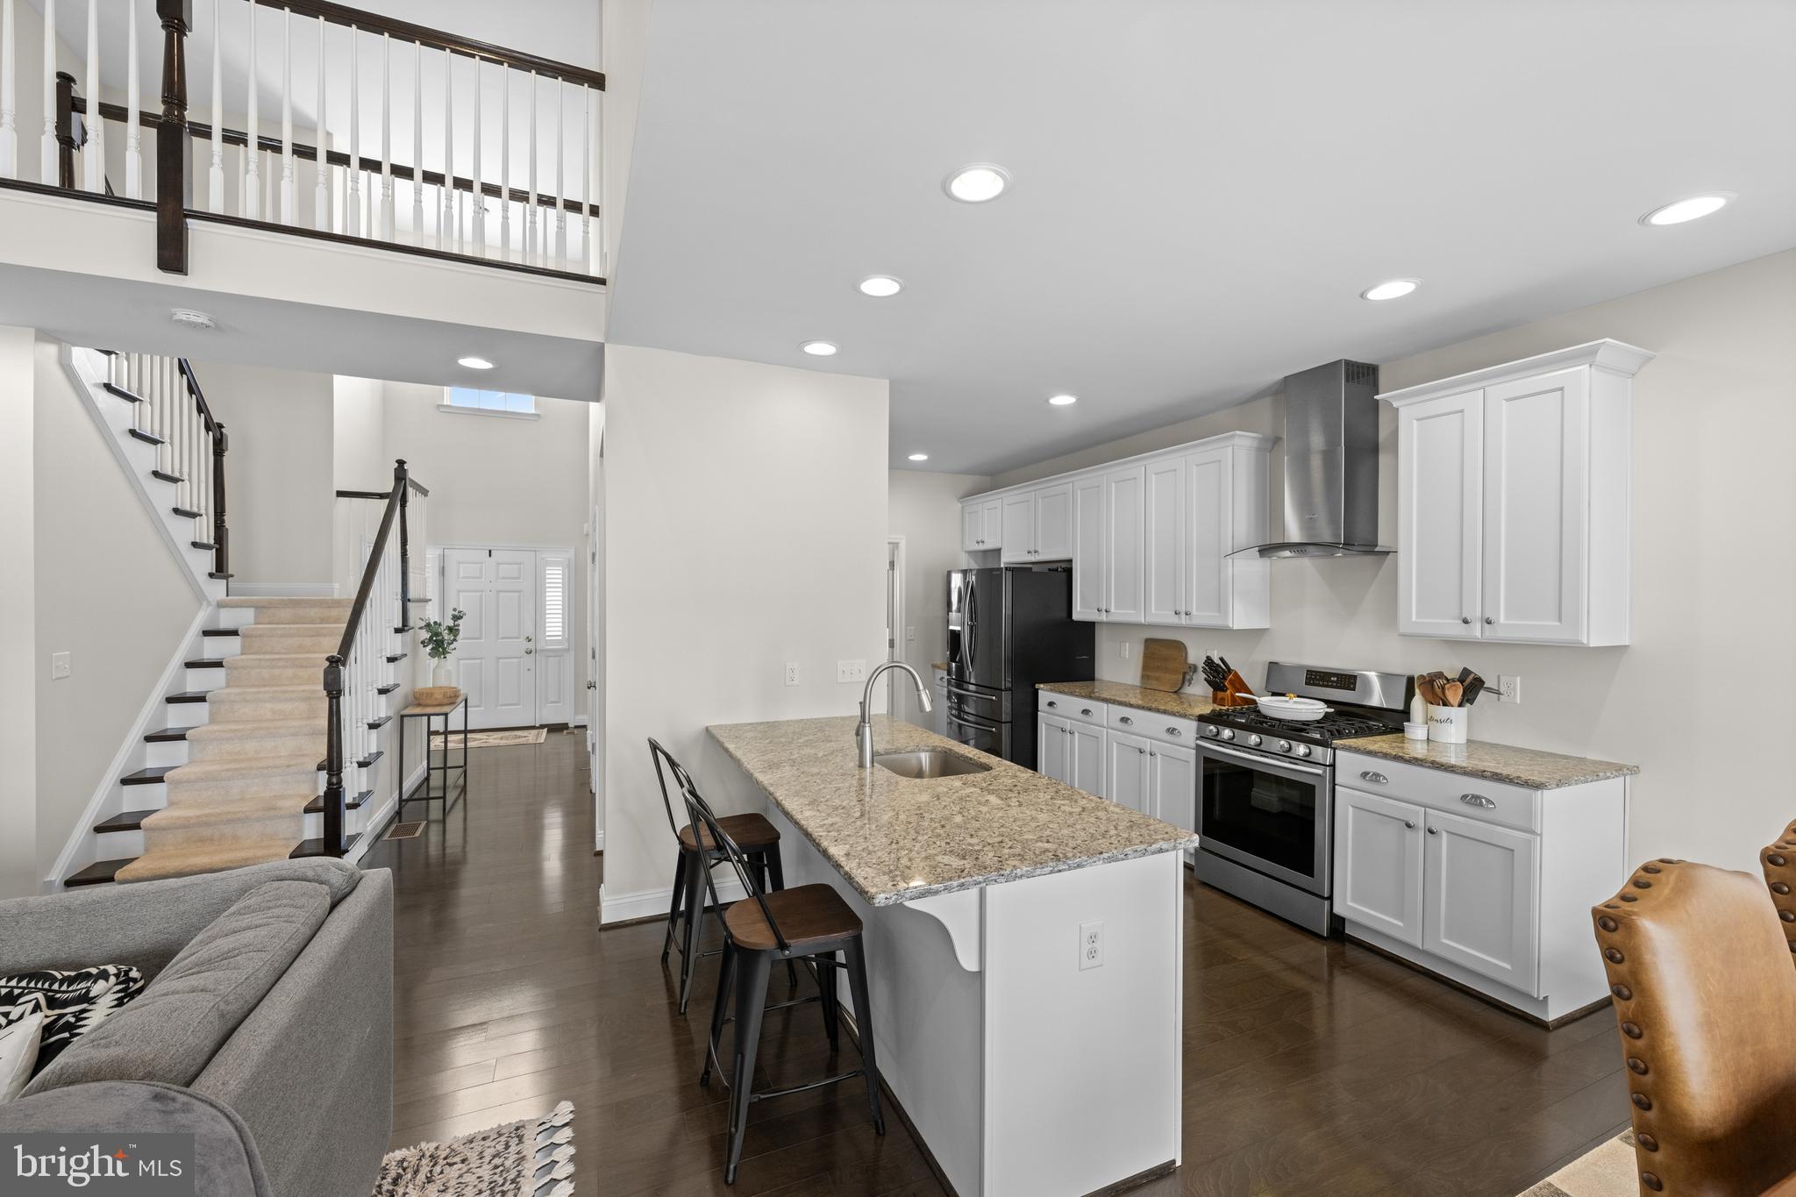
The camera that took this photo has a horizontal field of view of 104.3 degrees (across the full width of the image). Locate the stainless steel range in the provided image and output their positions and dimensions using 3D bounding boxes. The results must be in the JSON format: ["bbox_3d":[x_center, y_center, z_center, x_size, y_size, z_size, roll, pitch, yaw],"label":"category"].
[{"bbox_3d":[2.087,0.967,3.652,0.697,1.174,0.756,0,0,-24],"label":"stainless steel range"}]

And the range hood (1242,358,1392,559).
[{"bbox_3d":[2.208,-0.710,3.696,0.497,0.995,0.756,0,0,-24],"label":"range hood"}]

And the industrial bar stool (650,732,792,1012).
[{"bbox_3d":[-0.733,1.068,2.868,0.527,0.975,0.428,0,0,-24],"label":"industrial bar stool"}]

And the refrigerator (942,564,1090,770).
[{"bbox_3d":[0.984,0.660,5.784,0.895,1.776,0.905,0,0,-24],"label":"refrigerator"}]

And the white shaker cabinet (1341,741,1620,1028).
[{"bbox_3d":[2.438,1.121,2.975,0.637,0.869,0.756,0,0,-24],"label":"white shaker cabinet"}]

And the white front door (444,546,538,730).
[{"bbox_3d":[-4.670,0.468,8.000,0.915,2.030,0.060,0,0,-24],"label":"white front door"}]

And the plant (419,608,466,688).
[{"bbox_3d":[-3.553,0.435,5.389,0.298,0.707,0.298,0,0,-24],"label":"plant"}]

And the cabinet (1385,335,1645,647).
[{"bbox_3d":[2.585,-0.379,2.979,0.393,1.122,0.801,0,0,-24],"label":"cabinet"}]

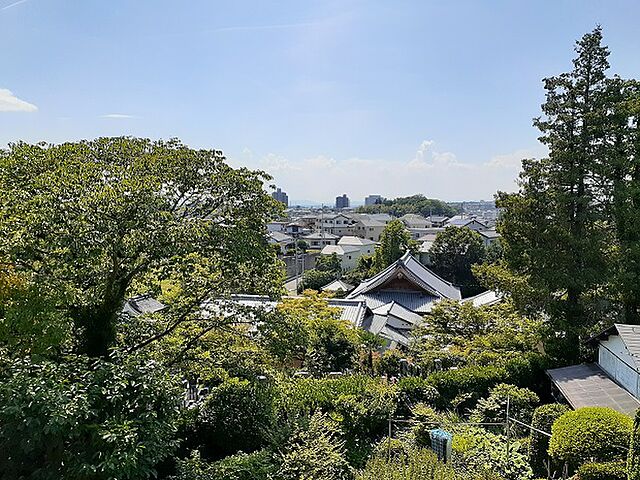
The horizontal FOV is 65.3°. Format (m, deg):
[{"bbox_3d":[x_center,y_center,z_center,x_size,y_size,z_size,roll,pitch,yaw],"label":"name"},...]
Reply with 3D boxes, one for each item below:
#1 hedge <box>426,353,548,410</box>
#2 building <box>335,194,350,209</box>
[{"bbox_3d":[7.482,6.366,22.300,5.500,2.000,1.500,-1,4,-19],"label":"hedge"},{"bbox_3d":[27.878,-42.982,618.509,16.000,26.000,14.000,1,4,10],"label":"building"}]

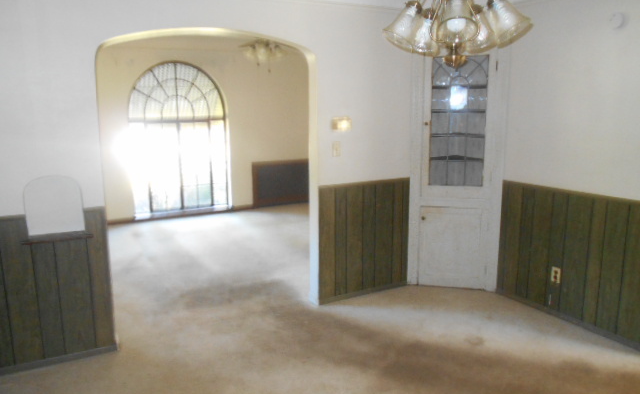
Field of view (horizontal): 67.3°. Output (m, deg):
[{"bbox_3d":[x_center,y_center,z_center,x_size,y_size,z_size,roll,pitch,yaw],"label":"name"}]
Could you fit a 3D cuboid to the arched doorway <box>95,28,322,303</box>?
[{"bbox_3d":[-0.691,-0.086,3.280,1.456,2.002,0.142,-6,12,-27],"label":"arched doorway"}]

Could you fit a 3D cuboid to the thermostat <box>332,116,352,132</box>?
[{"bbox_3d":[0.165,-0.542,3.595,0.147,0.103,0.045,-6,12,-27],"label":"thermostat"}]

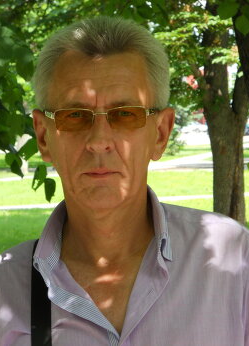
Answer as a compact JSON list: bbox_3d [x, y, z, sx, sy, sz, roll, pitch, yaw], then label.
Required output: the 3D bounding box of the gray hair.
[{"bbox_3d":[-0.032,-0.143,1.850,0.185,0.150,0.195,0,2,4],"label":"gray hair"}]

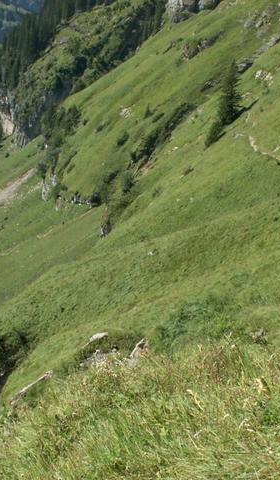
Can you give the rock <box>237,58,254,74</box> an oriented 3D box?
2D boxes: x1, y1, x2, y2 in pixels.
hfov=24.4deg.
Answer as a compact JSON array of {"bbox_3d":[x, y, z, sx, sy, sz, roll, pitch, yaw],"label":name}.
[{"bbox_3d":[26.086,-42.899,160.000,4.200,3.100,3.500,3,13,0],"label":"rock"}]

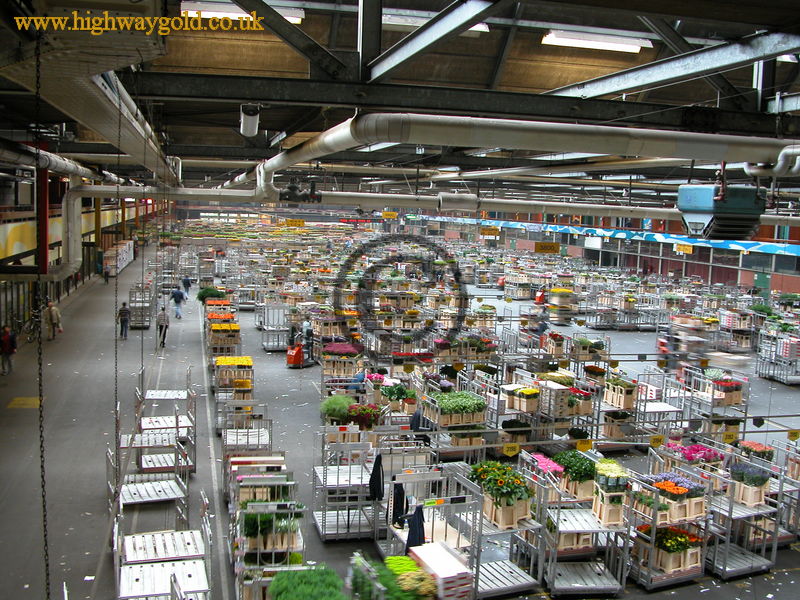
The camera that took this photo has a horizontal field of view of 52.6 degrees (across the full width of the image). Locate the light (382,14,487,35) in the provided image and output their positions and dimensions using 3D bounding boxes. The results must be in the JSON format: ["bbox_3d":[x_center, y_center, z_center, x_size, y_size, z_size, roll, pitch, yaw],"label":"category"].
[{"bbox_3d":[0.347,-3.297,9.678,1.500,0.130,0.260,0,7,-15],"label":"light"}]

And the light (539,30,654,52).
[{"bbox_3d":[2.515,-3.284,10.283,1.500,0.130,0.240,0,7,-15],"label":"light"}]

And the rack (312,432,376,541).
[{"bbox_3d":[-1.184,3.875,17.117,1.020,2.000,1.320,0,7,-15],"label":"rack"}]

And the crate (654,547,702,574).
[{"bbox_3d":[5.389,4.931,15.578,0.780,0.380,0.420,-1,8,-27],"label":"crate"}]

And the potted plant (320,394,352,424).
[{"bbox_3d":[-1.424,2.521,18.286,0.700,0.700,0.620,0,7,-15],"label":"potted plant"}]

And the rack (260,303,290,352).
[{"bbox_3d":[-5.697,1.254,37.422,1.020,2.000,1.300,0,7,-15],"label":"rack"}]

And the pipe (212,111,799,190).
[{"bbox_3d":[-2.093,-4.005,26.009,5.350,0.340,35.000,0,7,-15],"label":"pipe"}]

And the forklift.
[{"bbox_3d":[-4.173,1.932,34.209,0.850,1.540,1.550,4,7,17],"label":"forklift"}]

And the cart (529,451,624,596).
[{"bbox_3d":[3.384,4.316,15.080,1.330,1.950,1.020,2,7,-5],"label":"cart"}]

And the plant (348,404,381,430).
[{"bbox_3d":[-0.828,2.689,18.359,0.700,0.660,0.600,0,7,-15],"label":"plant"}]

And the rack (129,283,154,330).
[{"bbox_3d":[-13.387,0.459,41.779,1.020,1.950,1.300,0,7,-15],"label":"rack"}]

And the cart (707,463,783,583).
[{"bbox_3d":[6.682,4.325,16.085,1.330,1.960,1.020,-1,8,-25],"label":"cart"}]

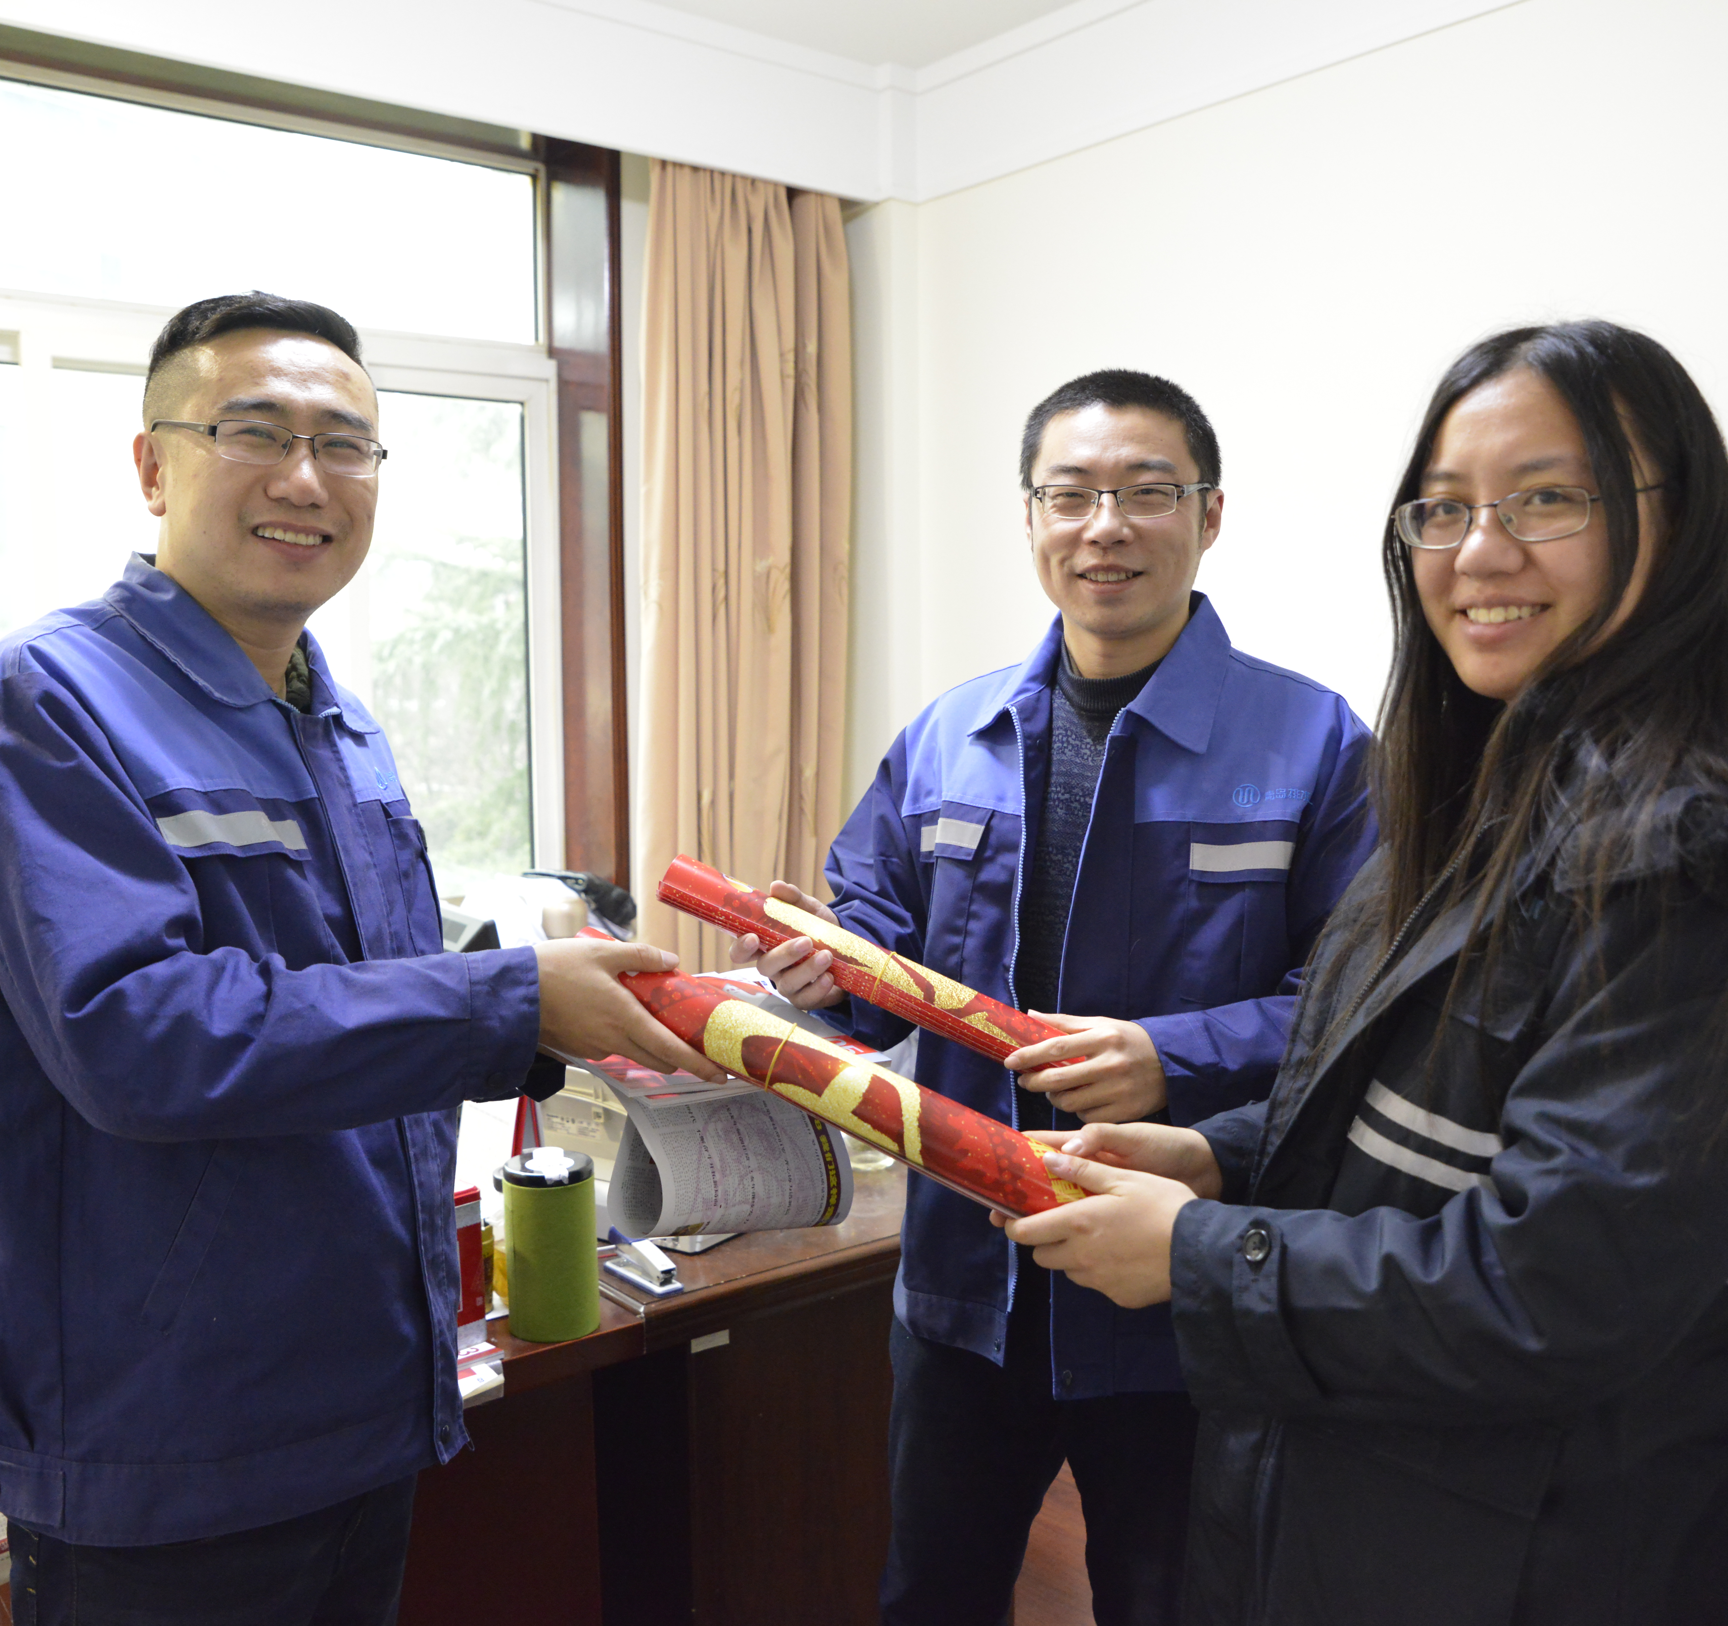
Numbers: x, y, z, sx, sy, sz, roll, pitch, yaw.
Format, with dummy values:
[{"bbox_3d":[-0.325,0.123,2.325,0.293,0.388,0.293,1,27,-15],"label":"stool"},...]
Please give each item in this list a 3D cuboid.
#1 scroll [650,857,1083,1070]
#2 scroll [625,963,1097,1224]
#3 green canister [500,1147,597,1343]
[{"bbox_3d":[0.014,0.131,1.280,0.371,0.037,0.037,25,-5,3],"label":"scroll"},{"bbox_3d":[-0.021,0.176,1.050,0.375,0.047,0.047,23,-9,15],"label":"scroll"},{"bbox_3d":[-0.311,0.432,1.611,0.093,0.175,0.093,-2,6,-17],"label":"green canister"}]

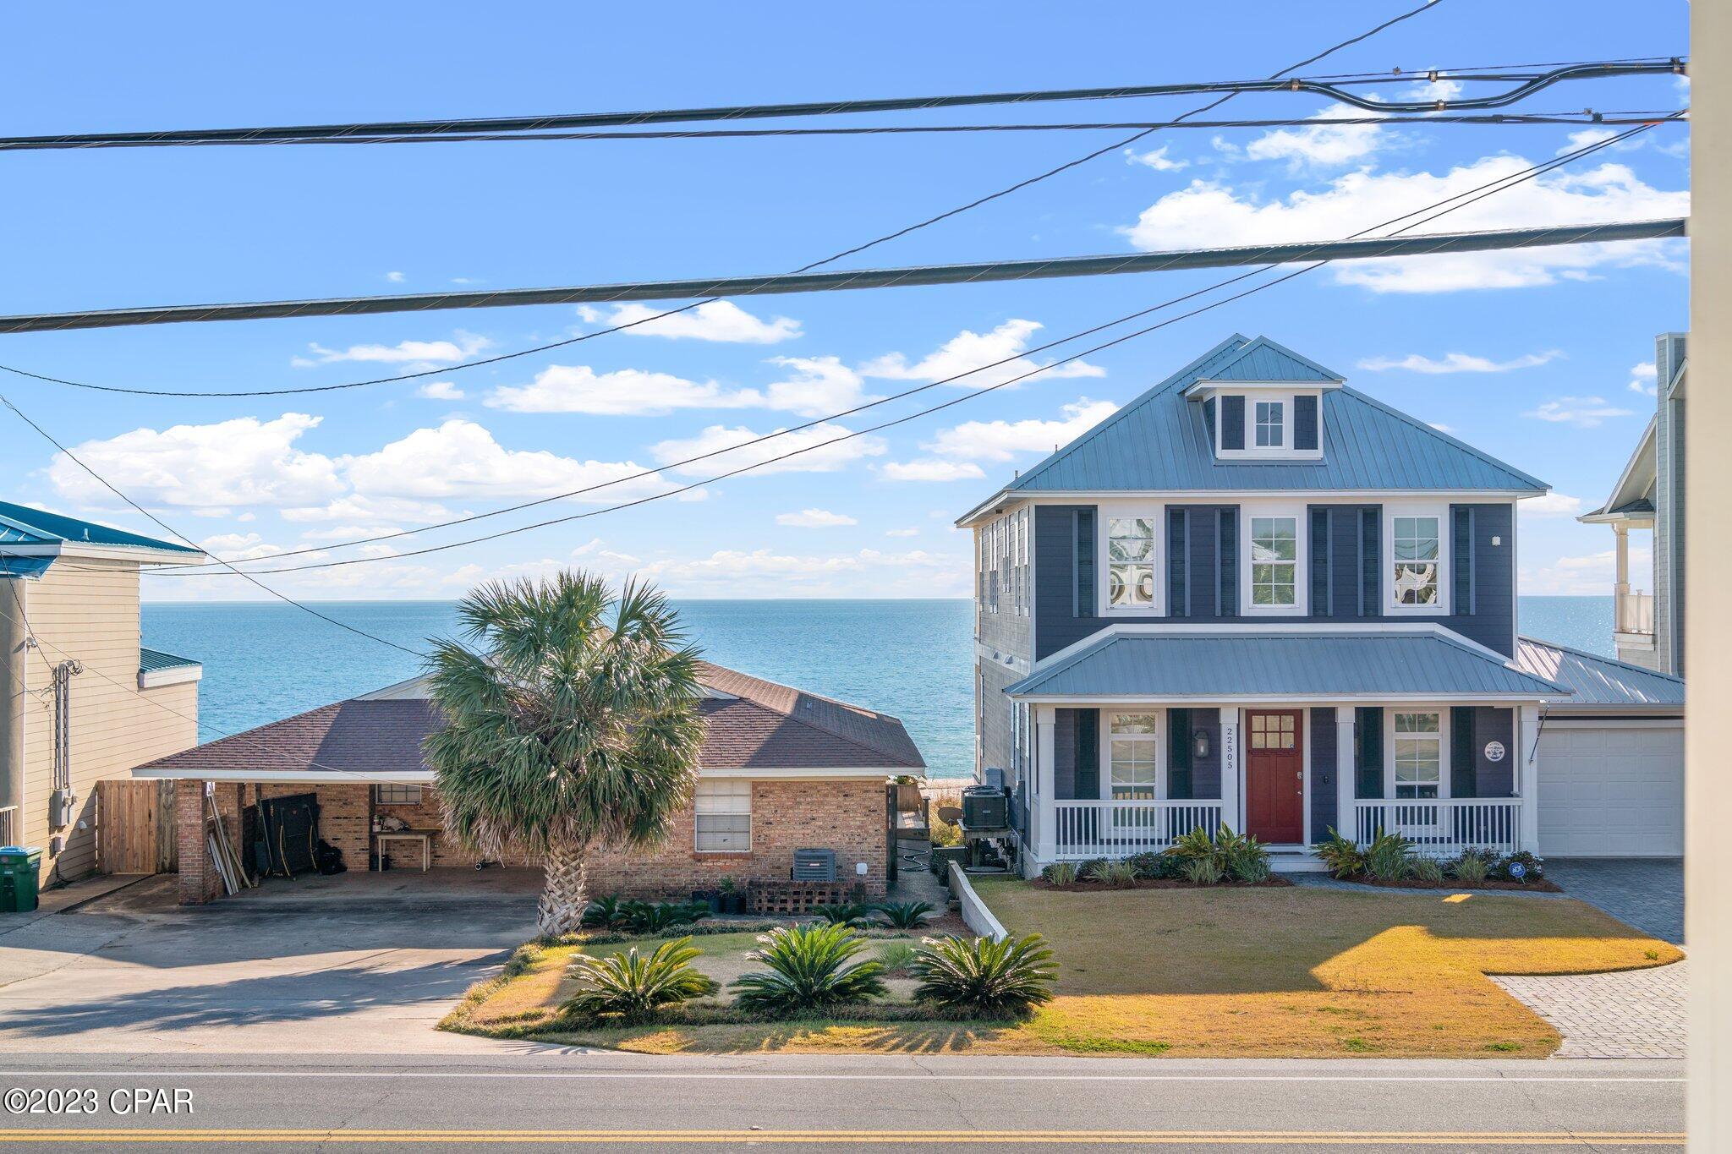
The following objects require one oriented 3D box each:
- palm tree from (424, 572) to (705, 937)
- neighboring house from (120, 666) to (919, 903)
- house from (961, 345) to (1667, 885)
[{"bbox_3d":[-4.620,2.700,38.400,4.300,5.600,4.200,0,0,0],"label":"palm tree"},{"bbox_3d":[-5.750,3.250,50.000,13.300,4.450,16.400,0,0,-1],"label":"neighboring house"},{"bbox_3d":[9.150,0.210,53.900,13.600,10.100,21.200,0,0,-1],"label":"house"}]

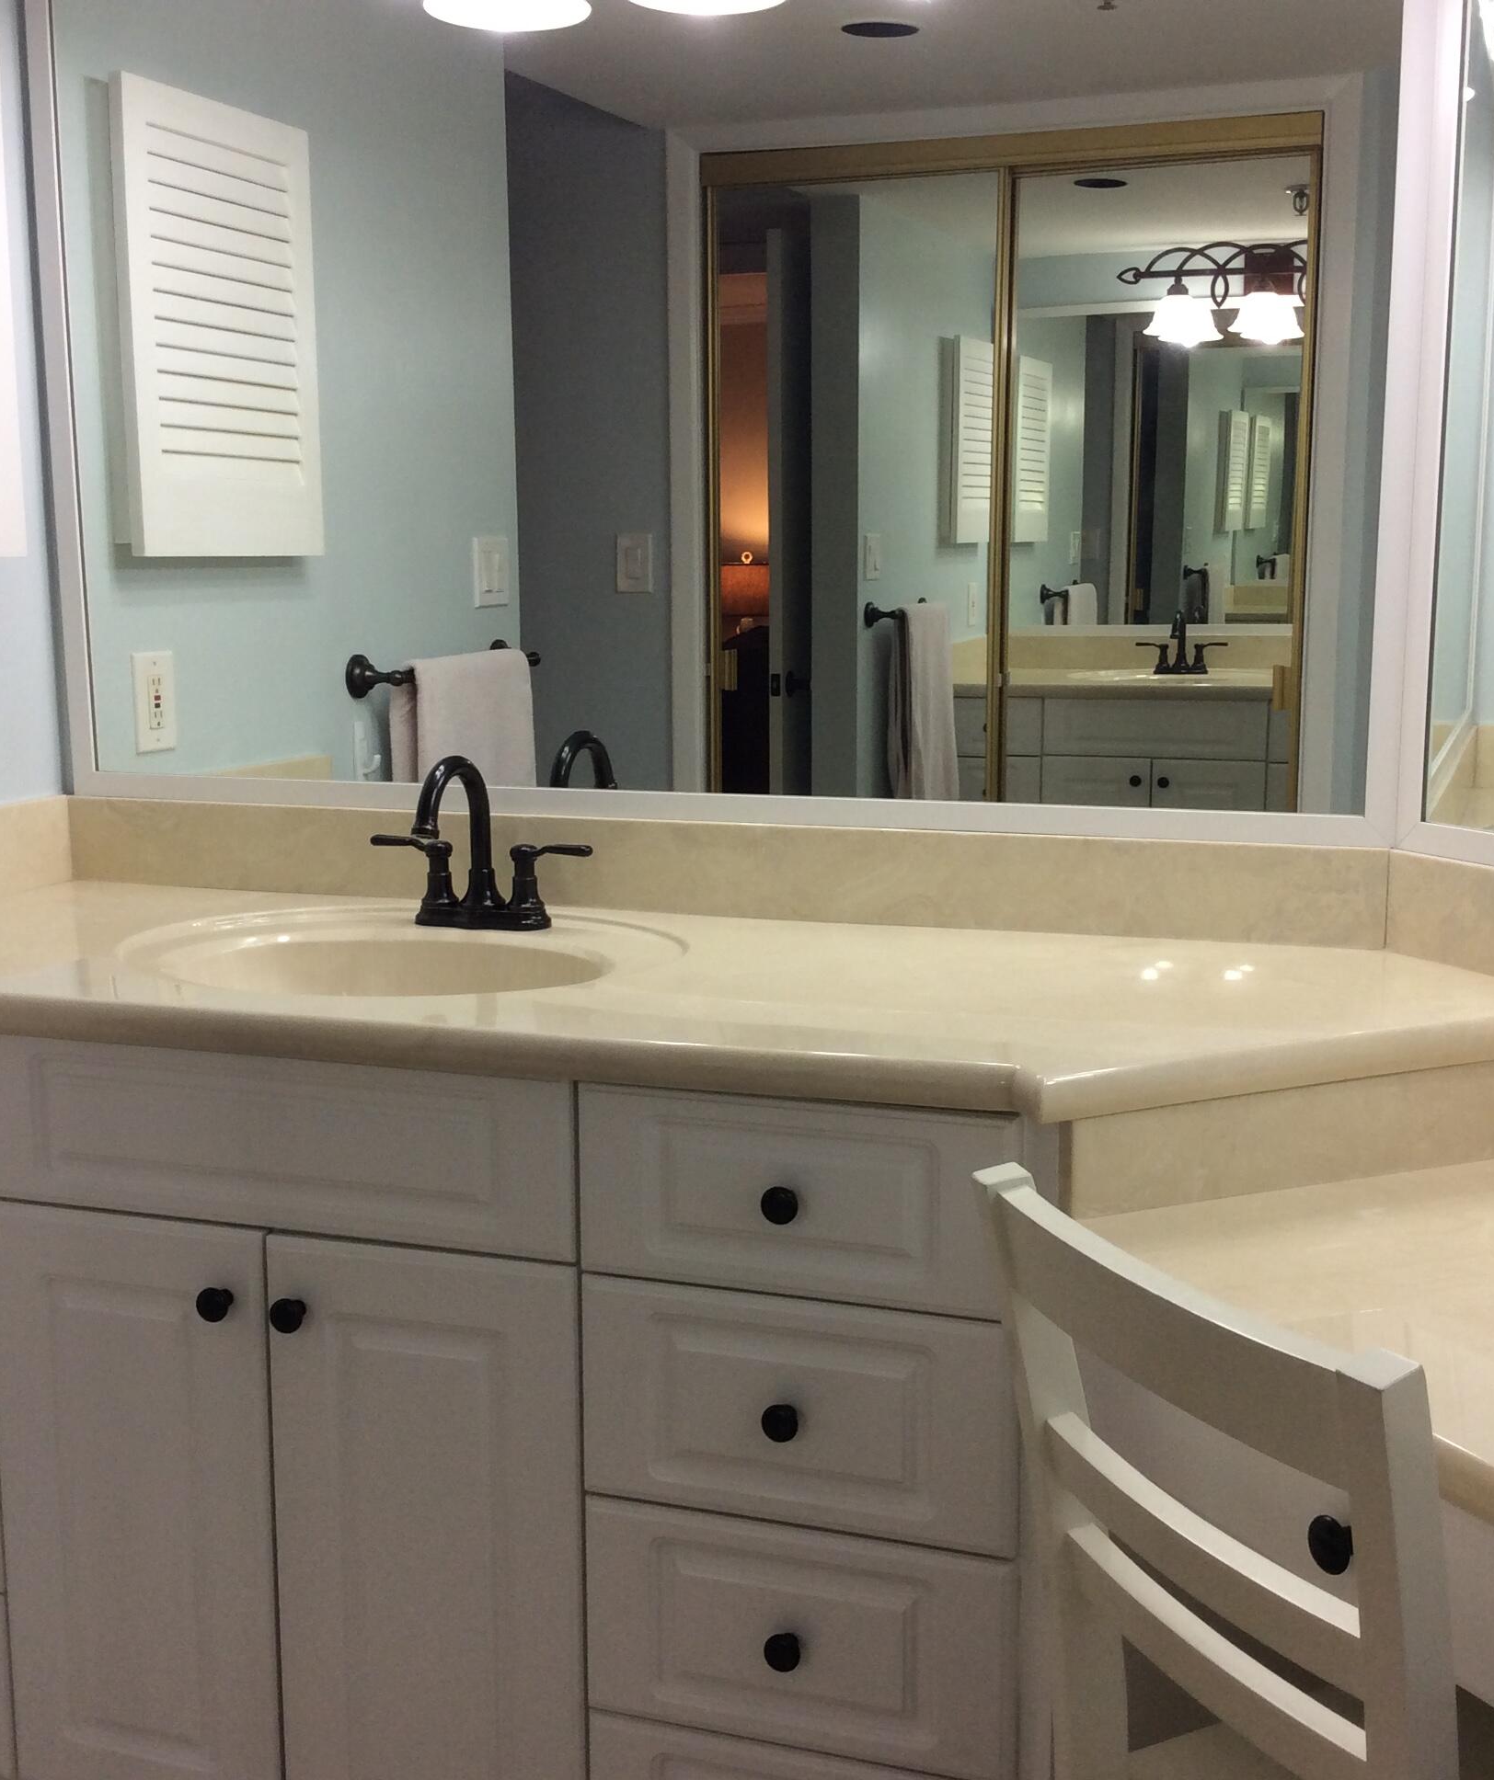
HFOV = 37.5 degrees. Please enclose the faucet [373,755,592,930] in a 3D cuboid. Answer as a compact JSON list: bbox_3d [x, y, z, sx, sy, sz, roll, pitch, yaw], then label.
[{"bbox_3d":[-0.301,-0.046,2.288,0.258,0.183,0.165,3,9,19],"label":"faucet"}]

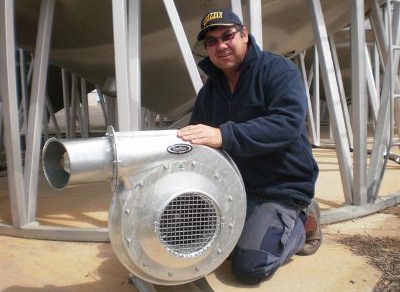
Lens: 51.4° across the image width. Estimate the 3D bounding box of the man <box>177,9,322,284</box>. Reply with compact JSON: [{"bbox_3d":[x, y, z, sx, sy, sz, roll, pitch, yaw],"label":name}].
[{"bbox_3d":[0.215,-0.010,1.830,0.570,1.110,0.820,2,6,41],"label":"man"}]

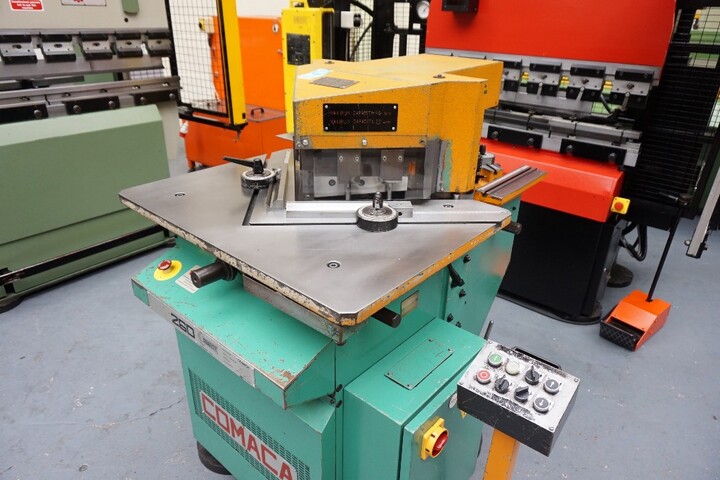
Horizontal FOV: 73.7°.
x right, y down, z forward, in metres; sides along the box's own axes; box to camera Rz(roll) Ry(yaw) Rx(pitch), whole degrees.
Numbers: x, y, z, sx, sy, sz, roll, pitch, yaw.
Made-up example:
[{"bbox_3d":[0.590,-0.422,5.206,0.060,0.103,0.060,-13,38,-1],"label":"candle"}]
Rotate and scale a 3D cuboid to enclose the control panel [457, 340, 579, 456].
[{"bbox_3d":[0.324,0.307,0.985,0.196,0.096,0.153,20,45,35],"label":"control panel"}]

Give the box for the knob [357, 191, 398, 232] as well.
[{"bbox_3d":[0.041,-0.076,1.128,0.098,0.080,0.098,1,25,0],"label":"knob"}]

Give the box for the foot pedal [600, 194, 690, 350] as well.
[{"bbox_3d":[1.397,0.142,2.305,0.341,0.701,0.175,-18,31,-35],"label":"foot pedal"}]

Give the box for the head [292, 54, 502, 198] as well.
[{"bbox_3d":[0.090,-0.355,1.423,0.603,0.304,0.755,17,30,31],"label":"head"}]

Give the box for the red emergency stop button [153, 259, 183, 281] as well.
[{"bbox_3d":[-0.513,0.068,1.265,0.078,0.031,0.078,21,48,37],"label":"red emergency stop button"}]

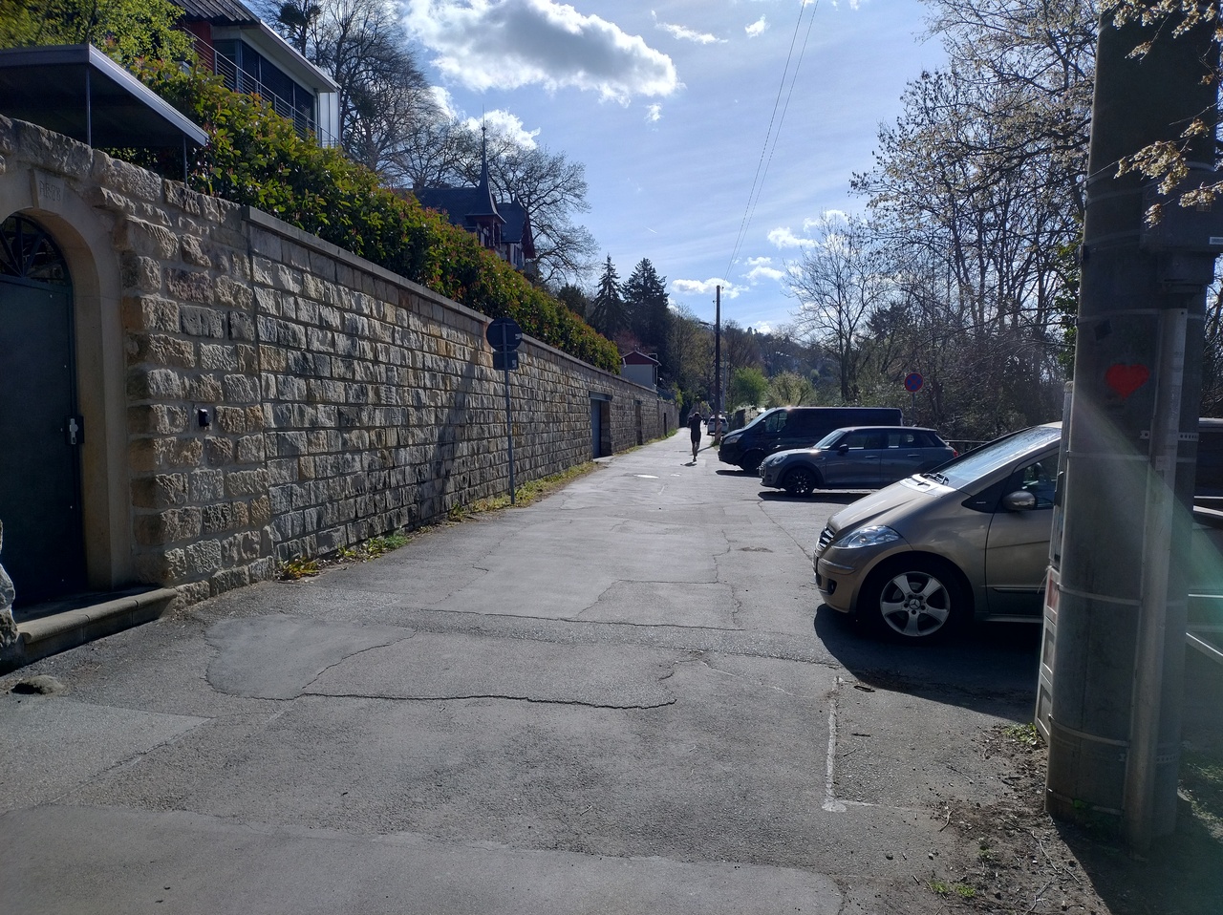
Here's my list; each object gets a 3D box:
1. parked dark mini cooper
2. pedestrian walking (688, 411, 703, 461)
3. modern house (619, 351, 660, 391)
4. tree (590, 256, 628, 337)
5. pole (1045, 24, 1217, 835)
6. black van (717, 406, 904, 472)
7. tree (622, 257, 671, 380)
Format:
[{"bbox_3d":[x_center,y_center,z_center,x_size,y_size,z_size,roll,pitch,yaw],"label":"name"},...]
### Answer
[{"bbox_3d":[4.970,0.060,18.050,3.980,1.425,1.730,0,2,2],"label":"parked dark mini cooper"},{"bbox_3d":[2.990,-0.730,31.300,0.550,1.750,0.550,0,2,7],"label":"pedestrian walking"},{"bbox_3d":[2.100,-7.200,77.000,4.400,4.600,5.500,0,2,7],"label":"modern house"},{"bbox_3d":[-0.270,-15.600,100.000,5.000,14.500,5.000,0,2,0],"label":"tree"},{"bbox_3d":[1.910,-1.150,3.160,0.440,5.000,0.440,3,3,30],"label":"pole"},{"bbox_3d":[5.900,-0.560,26.800,5.300,1.980,2.000,0,3,5],"label":"black van"},{"bbox_3d":[3.950,-14.900,100.000,5.800,15.500,5.800,0,2,0],"label":"tree"}]

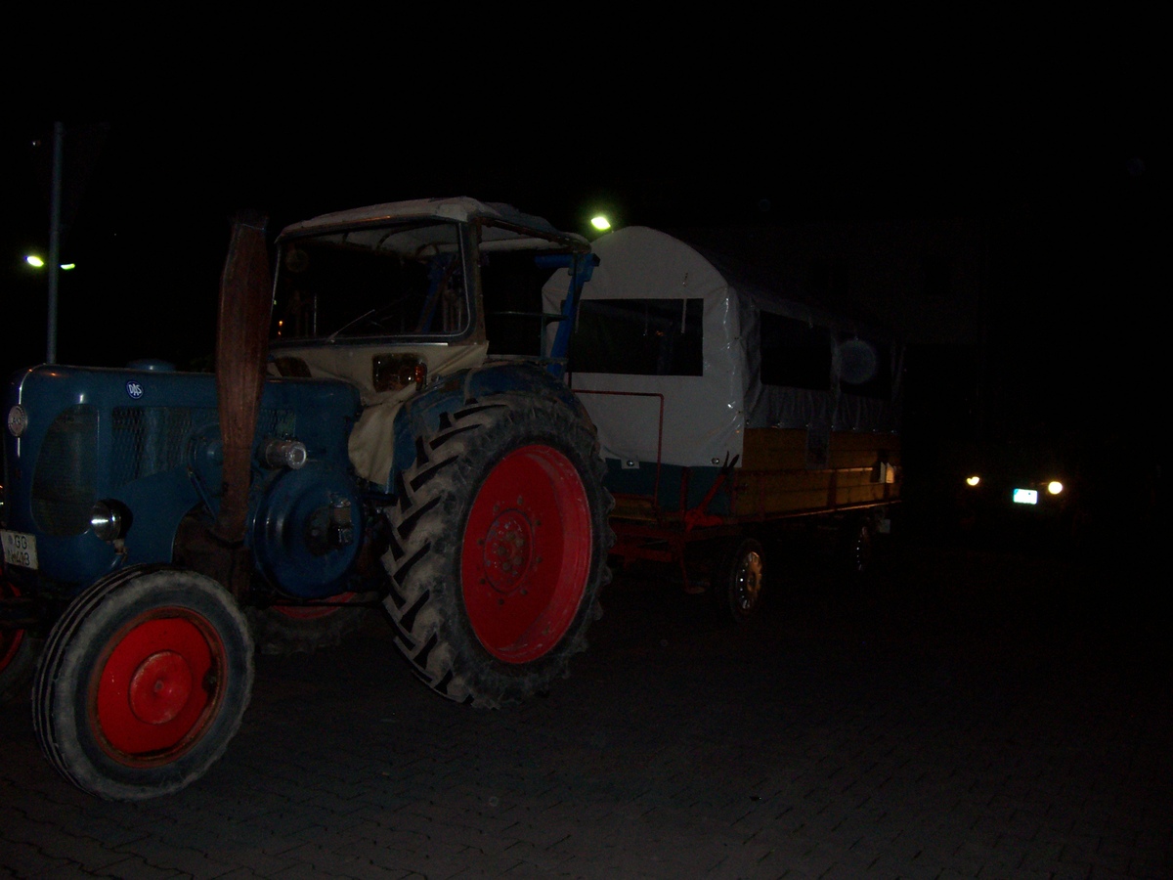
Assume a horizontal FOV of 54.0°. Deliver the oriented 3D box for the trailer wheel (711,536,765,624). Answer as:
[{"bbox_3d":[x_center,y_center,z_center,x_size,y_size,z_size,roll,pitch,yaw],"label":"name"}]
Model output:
[{"bbox_3d":[1.092,1.011,8.300,0.155,0.630,0.630,1,0,32],"label":"trailer wheel"}]

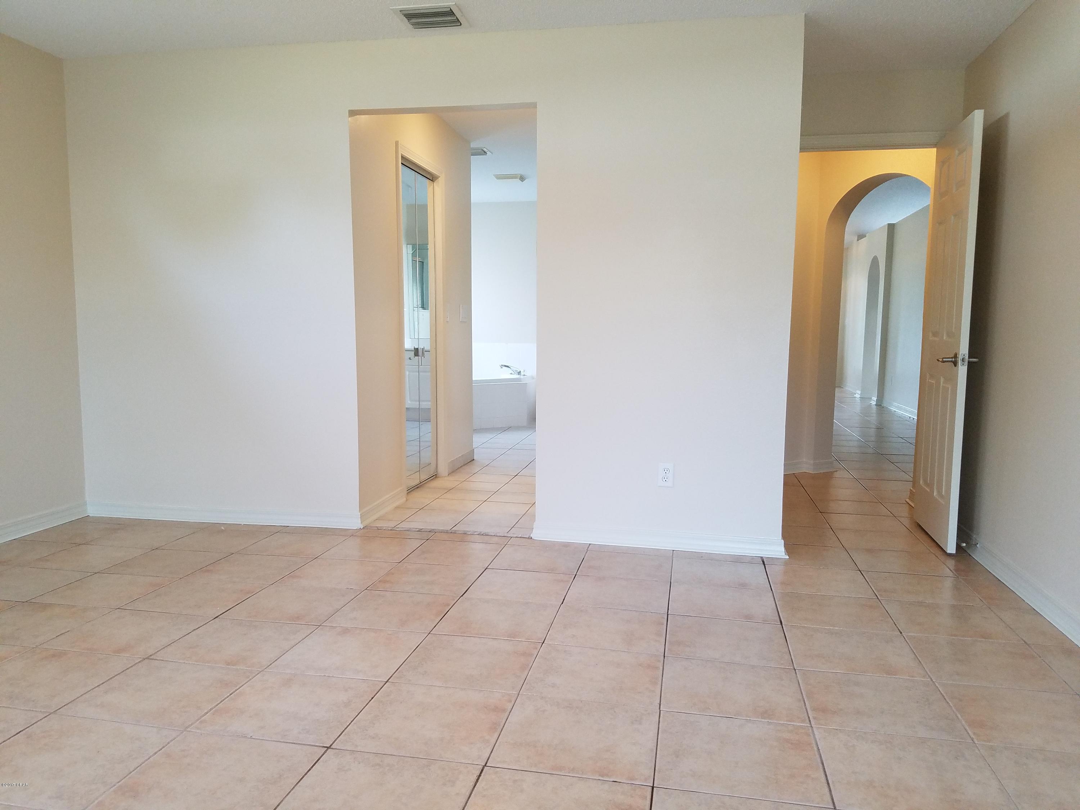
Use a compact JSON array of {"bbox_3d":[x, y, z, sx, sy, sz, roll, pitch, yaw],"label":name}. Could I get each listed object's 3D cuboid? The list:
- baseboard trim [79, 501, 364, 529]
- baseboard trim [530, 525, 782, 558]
[{"bbox_3d":[-1.711,0.589,4.359,1.577,0.083,0.022,1,6,8],"label":"baseboard trim"},{"bbox_3d":[0.564,0.652,3.932,1.227,0.083,0.022,2,6,12],"label":"baseboard trim"}]

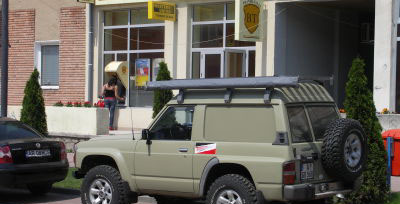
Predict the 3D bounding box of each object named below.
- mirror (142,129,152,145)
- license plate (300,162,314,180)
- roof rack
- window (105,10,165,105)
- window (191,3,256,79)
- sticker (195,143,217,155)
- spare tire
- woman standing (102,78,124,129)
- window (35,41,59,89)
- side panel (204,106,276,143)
[{"bbox_3d":[-0.731,0.480,13.675,0.090,0.220,0.150,1,0,40],"label":"mirror"},{"bbox_3d":[1.383,0.888,12.587,0.025,0.210,0.290,1,0,40],"label":"license plate"},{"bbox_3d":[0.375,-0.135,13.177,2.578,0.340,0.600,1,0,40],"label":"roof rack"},{"bbox_3d":[-1.976,-1.319,29.112,2.472,2.920,0.150,1,0,39],"label":"window"},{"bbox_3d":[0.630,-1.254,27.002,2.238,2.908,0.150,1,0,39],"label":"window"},{"bbox_3d":[0.079,0.625,13.126,0.364,0.150,0.015,1,0,40],"label":"sticker"},{"bbox_3d":[1.889,0.637,12.909,0.280,0.820,0.820,1,0,40],"label":"spare tire"},{"bbox_3d":[-2.578,0.054,29.200,0.580,1.600,0.450,1,0,39],"label":"woman standing"},{"bbox_3d":[-4.886,-1.202,31.494,1.109,1.530,0.200,1,0,39],"label":"window"},{"bbox_3d":[0.510,0.281,12.842,1.155,0.460,0.090,1,0,40],"label":"side panel"}]

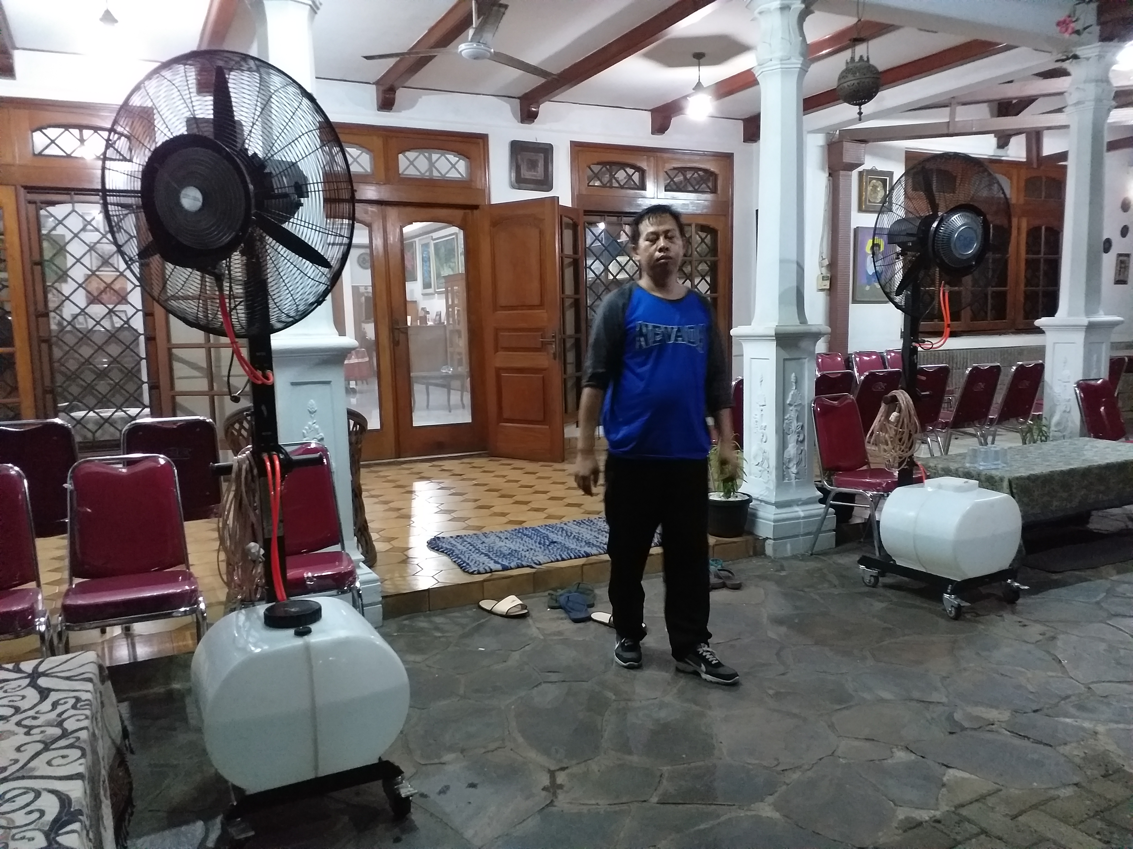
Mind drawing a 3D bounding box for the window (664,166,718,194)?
[{"bbox_3d":[1.224,-2.418,8.435,0.623,0.277,0.045,-5,8,-25],"label":"window"}]

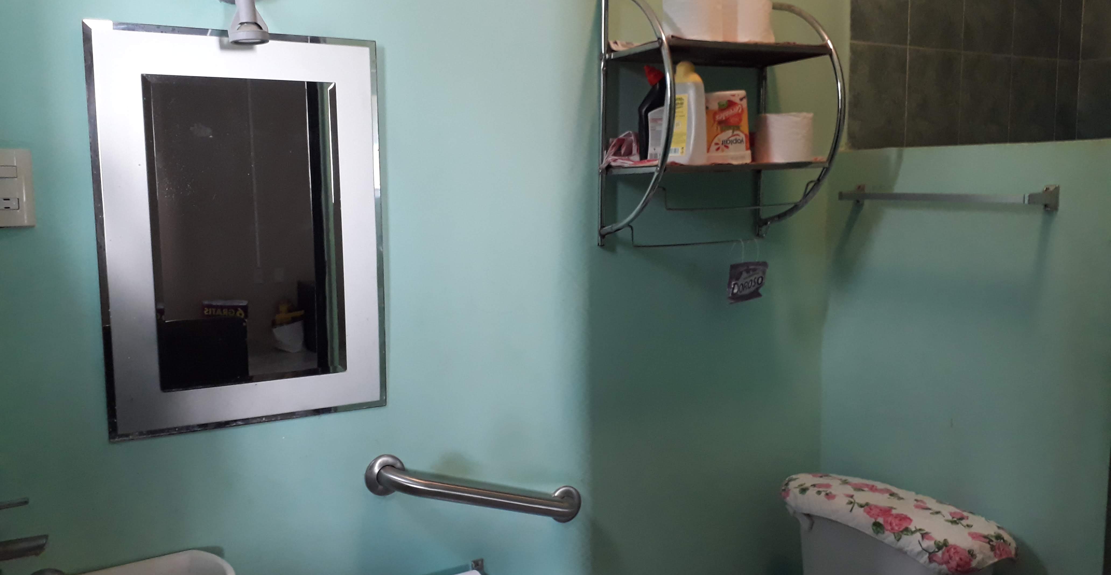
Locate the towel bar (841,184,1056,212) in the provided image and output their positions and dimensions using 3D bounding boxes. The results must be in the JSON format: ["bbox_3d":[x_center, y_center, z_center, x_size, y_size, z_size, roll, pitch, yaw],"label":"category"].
[{"bbox_3d":[0.782,-0.186,1.782,0.060,0.047,0.483,-4,8,-28],"label":"towel bar"}]

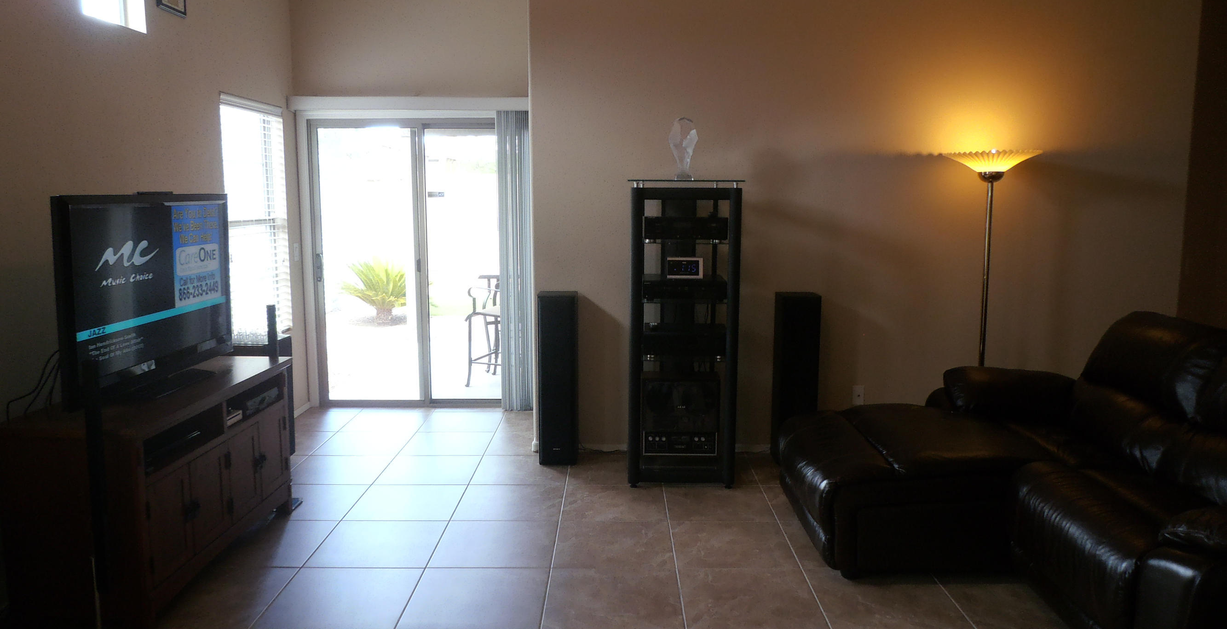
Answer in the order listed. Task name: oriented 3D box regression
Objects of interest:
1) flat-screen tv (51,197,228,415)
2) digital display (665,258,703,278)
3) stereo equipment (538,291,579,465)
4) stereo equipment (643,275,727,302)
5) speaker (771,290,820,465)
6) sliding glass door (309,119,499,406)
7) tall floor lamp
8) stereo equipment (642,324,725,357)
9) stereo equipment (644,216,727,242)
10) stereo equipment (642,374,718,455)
[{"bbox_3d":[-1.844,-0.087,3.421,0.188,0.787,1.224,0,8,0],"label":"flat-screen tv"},{"bbox_3d":[0.375,-0.246,4.476,0.187,0.108,0.080,0,8,0],"label":"digital display"},{"bbox_3d":[-0.307,0.362,4.856,0.208,0.959,0.231,0,8,0],"label":"stereo equipment"},{"bbox_3d":[0.369,-0.143,4.549,0.430,0.104,0.335,0,8,0],"label":"stereo equipment"},{"bbox_3d":[1.044,0.364,4.853,0.206,0.959,0.231,0,8,0],"label":"speaker"},{"bbox_3d":[-1.357,-0.349,6.035,1.500,2.029,0.110,0,8,0],"label":"sliding glass door"},{"bbox_3d":[1.978,0.009,4.548,0.480,1.735,0.480,0,8,0],"label":"tall floor lamp"},{"bbox_3d":[0.362,0.136,4.548,0.438,0.120,0.360,0,8,0],"label":"stereo equipment"},{"bbox_3d":[0.369,-0.452,4.489,0.427,0.119,0.330,0,8,0],"label":"stereo equipment"},{"bbox_3d":[0.351,0.534,4.544,0.411,0.427,0.205,0,8,0],"label":"stereo equipment"}]

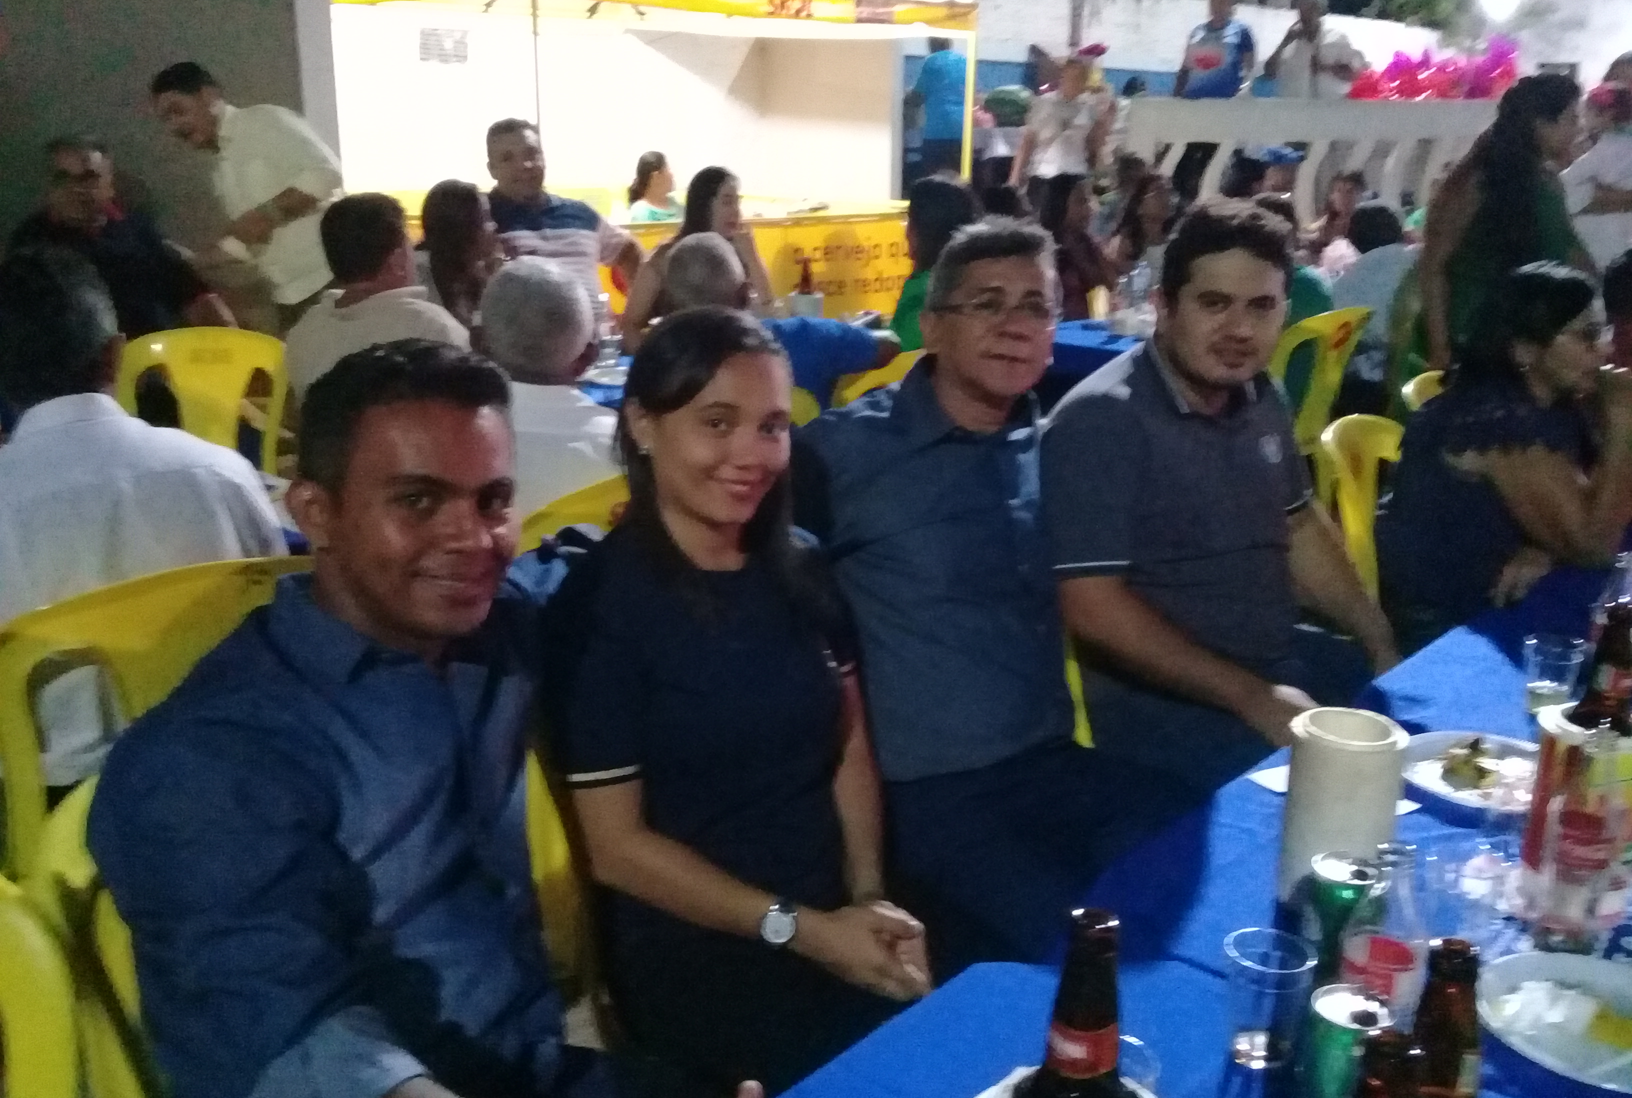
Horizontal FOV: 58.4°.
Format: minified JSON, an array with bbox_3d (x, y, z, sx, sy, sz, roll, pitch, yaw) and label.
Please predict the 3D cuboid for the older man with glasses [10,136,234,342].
[{"bbox_3d":[-1.798,-0.380,3.818,0.600,1.348,0.750,-8,17,-30],"label":"older man with glasses"}]

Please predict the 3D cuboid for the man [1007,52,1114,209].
[{"bbox_3d":[1.387,-1.863,8.338,0.550,1.730,0.380,4,17,12],"label":"man"}]

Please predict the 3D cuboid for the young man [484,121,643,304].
[{"bbox_3d":[-0.829,-0.566,4.426,0.600,1.380,0.780,1,16,0],"label":"young man"}]

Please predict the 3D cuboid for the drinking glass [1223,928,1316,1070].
[{"bbox_3d":[0.342,0.346,1.115,0.068,0.089,0.068,1,15,0],"label":"drinking glass"}]

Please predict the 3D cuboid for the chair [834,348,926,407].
[{"bbox_3d":[0.003,-0.081,3.696,0.520,0.880,0.440,14,21,39],"label":"chair"}]

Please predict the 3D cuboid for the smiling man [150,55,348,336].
[{"bbox_3d":[-1.697,-0.731,4.614,0.620,1.570,0.500,-12,20,-37],"label":"smiling man"}]

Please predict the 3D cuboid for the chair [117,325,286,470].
[{"bbox_3d":[-1.636,-0.150,3.782,0.440,0.880,0.530,-12,19,-41],"label":"chair"}]

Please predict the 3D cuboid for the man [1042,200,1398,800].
[{"bbox_3d":[0.634,0.227,1.907,0.530,1.310,0.770,-12,21,-38],"label":"man"}]

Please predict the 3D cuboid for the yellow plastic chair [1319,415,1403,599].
[{"bbox_3d":[1.303,0.208,2.978,0.530,0.880,0.440,13,19,40],"label":"yellow plastic chair"}]

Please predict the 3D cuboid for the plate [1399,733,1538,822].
[{"bbox_3d":[0.738,0.254,1.607,0.215,0.030,0.215,1,15,0],"label":"plate"}]

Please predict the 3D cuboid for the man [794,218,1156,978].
[{"bbox_3d":[0.297,0.262,1.860,0.550,1.316,0.800,-11,18,-37],"label":"man"}]

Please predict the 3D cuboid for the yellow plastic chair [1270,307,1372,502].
[{"bbox_3d":[1.384,-0.318,4.569,0.520,0.880,0.440,14,21,39],"label":"yellow plastic chair"}]

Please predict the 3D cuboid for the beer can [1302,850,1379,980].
[{"bbox_3d":[0.421,0.313,1.180,0.066,0.122,0.066,1,15,0],"label":"beer can"}]

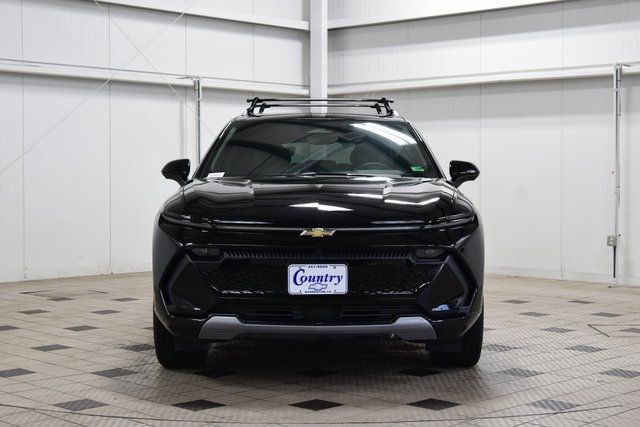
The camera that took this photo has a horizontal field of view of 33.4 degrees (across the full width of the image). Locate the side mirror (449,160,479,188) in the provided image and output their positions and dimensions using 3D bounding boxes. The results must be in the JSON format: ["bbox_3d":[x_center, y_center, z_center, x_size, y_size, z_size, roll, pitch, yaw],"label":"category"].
[{"bbox_3d":[0.963,-0.260,7.120,0.200,0.185,0.160,0,2,0],"label":"side mirror"}]

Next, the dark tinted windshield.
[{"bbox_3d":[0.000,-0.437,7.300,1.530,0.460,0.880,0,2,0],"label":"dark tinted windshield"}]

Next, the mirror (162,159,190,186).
[{"bbox_3d":[-0.957,-0.272,7.120,0.200,0.185,0.160,0,2,0],"label":"mirror"}]

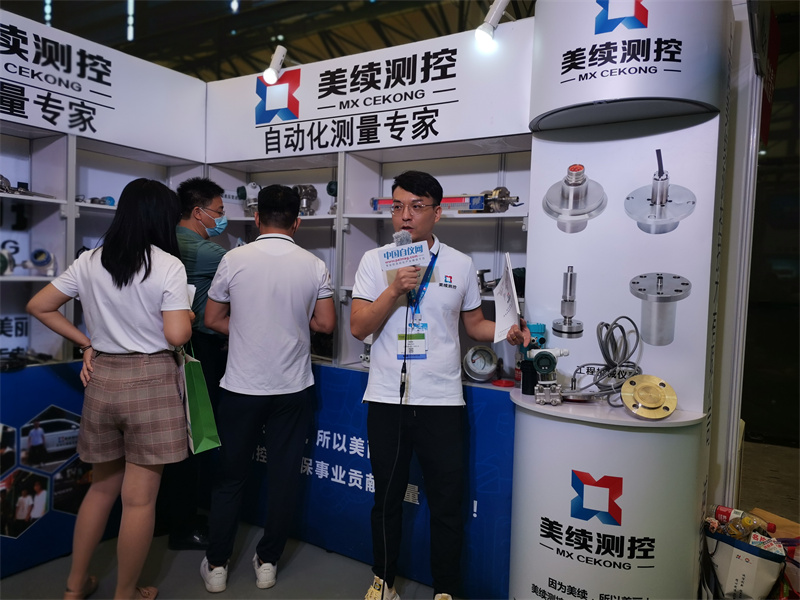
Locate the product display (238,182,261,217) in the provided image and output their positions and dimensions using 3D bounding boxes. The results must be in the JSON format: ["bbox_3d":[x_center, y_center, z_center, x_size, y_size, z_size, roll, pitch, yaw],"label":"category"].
[{"bbox_3d":[-0.854,-0.563,3.433,0.150,0.195,0.115,1,3,-16],"label":"product display"}]

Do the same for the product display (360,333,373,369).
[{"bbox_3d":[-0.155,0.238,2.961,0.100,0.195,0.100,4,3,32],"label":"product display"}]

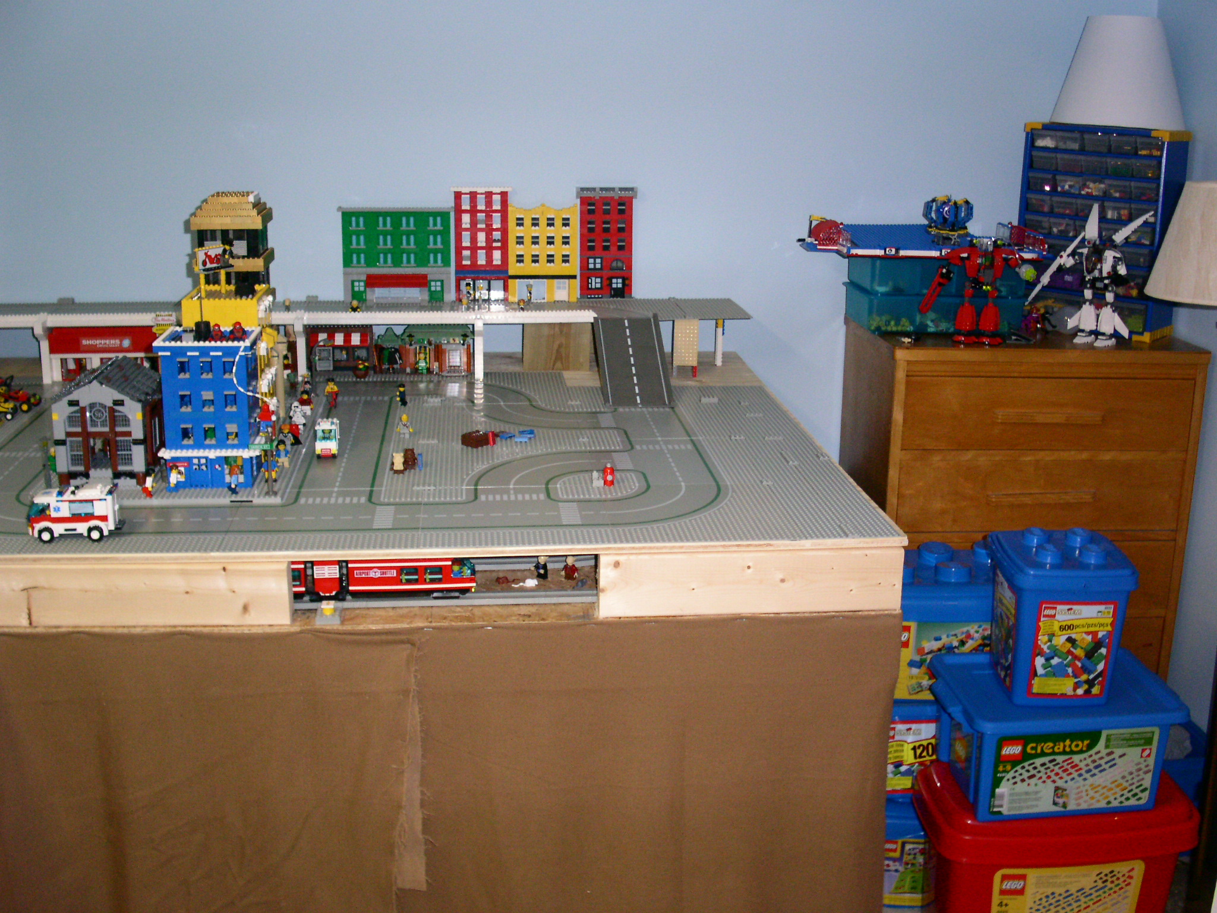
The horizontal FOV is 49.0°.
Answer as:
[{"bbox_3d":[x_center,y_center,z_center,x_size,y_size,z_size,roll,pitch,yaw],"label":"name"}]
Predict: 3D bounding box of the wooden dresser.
[{"bbox_3d":[0.856,0.157,2.894,0.645,0.870,0.400,0,16,-3],"label":"wooden dresser"}]

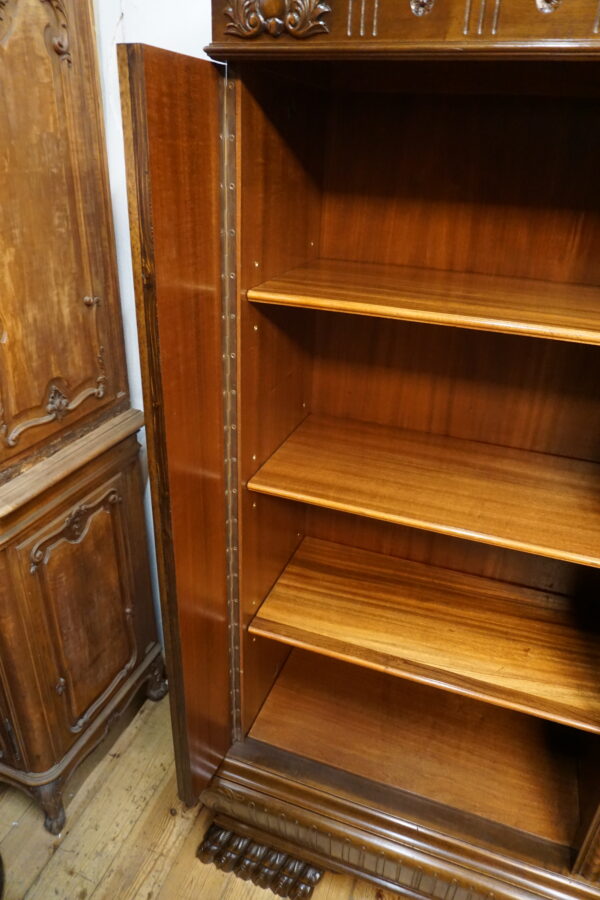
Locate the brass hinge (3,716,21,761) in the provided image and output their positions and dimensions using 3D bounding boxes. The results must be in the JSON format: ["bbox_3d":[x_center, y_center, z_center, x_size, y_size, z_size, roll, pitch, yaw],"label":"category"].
[{"bbox_3d":[-0.637,0.641,1.323,0.015,0.128,0.015,11,28,17],"label":"brass hinge"}]

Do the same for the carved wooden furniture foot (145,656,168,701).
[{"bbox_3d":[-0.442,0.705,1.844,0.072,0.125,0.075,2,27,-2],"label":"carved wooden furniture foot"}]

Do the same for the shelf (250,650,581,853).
[{"bbox_3d":[0.267,0.646,1.407,0.691,0.021,0.350,11,28,17],"label":"shelf"}]

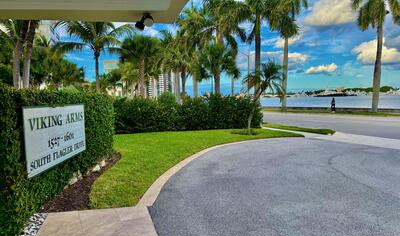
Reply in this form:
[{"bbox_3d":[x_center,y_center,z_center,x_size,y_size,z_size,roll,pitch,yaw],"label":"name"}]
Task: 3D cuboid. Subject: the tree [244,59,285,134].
[{"bbox_3d":[2.791,-0.892,12.155,1.846,3.213,1.754,0,5,0],"label":"tree"}]

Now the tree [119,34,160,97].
[{"bbox_3d":[-5.103,-3.637,23.784,3.722,6.904,3.722,0,5,0],"label":"tree"}]

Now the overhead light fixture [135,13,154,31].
[{"bbox_3d":[-0.664,-1.154,3.317,0.240,0.200,0.180,-1,5,-14],"label":"overhead light fixture"}]

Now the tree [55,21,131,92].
[{"bbox_3d":[-7.217,-3.342,18.791,5.207,7.022,5.207,0,5,0],"label":"tree"}]

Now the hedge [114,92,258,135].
[{"bbox_3d":[-0.755,-0.270,13.719,7.849,1.720,1.300,-1,5,-15],"label":"hedge"}]

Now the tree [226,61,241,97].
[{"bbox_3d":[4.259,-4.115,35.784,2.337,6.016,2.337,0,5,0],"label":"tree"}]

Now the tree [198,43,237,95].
[{"bbox_3d":[1.503,-3.305,23.811,3.289,6.238,3.289,0,5,0],"label":"tree"}]

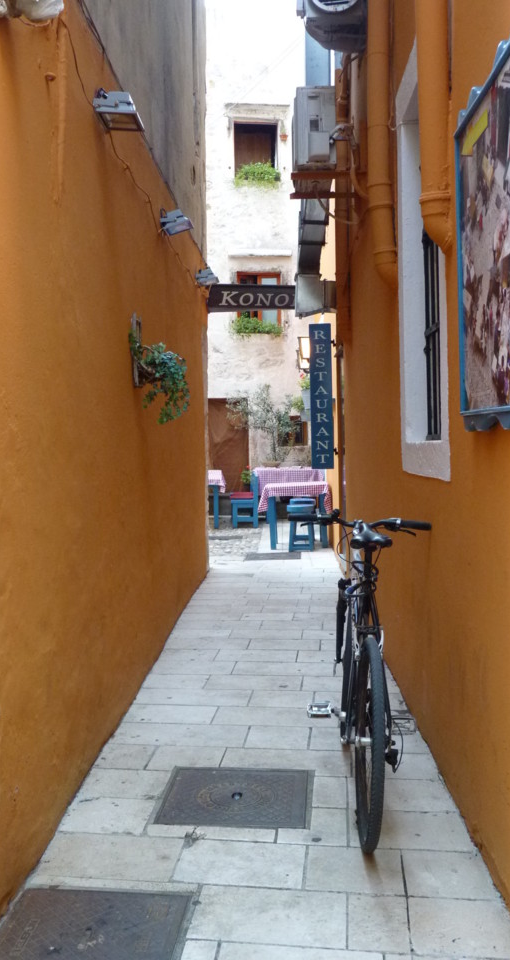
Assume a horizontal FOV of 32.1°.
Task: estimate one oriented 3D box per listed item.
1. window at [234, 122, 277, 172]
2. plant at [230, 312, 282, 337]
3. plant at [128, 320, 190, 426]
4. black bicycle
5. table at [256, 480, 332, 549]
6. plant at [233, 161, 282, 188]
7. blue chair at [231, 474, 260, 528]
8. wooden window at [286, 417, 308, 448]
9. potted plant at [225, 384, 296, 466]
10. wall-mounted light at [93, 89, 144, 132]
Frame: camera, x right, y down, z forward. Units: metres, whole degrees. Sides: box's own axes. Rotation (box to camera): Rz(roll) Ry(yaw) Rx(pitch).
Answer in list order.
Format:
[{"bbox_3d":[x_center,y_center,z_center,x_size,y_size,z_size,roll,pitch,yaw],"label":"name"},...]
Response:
[{"bbox_3d":[0.015,-6.284,16.850,0.850,1.020,0.140,-1,2,-8],"label":"window"},{"bbox_3d":[0.019,-2.935,16.750,0.950,0.440,0.360,-1,2,-8],"label":"plant"},{"bbox_3d":[-0.515,-0.560,4.750,0.320,0.530,0.360,-1,2,2],"label":"plant"},{"bbox_3d":[0.405,0.670,3.400,0.600,1.020,1.700,2,2,2],"label":"black bicycle"},{"bbox_3d":[0.496,0.433,11.150,0.860,0.770,0.820,-1,2,-5],"label":"table"},{"bbox_3d":[0.047,-5.749,16.700,0.880,0.450,0.360,-1,2,-8],"label":"plant"},{"bbox_3d":[-0.145,0.300,13.500,0.450,0.860,0.430,-1,2,-2],"label":"blue chair"},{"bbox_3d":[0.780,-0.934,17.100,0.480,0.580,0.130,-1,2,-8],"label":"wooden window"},{"bbox_3d":[0.120,-0.920,14.900,1.150,1.330,0.950,-1,2,0],"label":"potted plant"},{"bbox_3d":[-0.560,-1.530,3.680,0.175,0.115,0.230,-1,2,2],"label":"wall-mounted light"}]

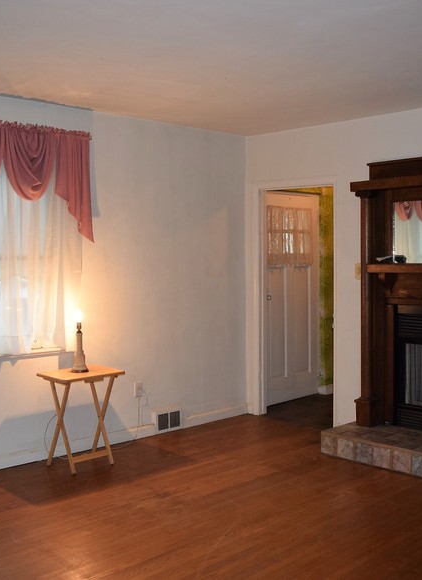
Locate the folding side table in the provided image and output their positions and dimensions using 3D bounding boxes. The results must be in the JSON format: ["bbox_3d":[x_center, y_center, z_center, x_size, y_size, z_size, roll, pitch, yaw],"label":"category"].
[{"bbox_3d":[-0.902,0.899,4.547,0.487,0.652,0.366,-3,4,-45],"label":"folding side table"}]

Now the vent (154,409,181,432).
[{"bbox_3d":[-0.357,1.089,5.429,0.270,0.175,0.050,-3,4,-43],"label":"vent"}]

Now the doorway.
[{"bbox_3d":[0.786,0.138,5.712,0.781,2.030,0.120,2,4,45],"label":"doorway"}]

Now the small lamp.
[{"bbox_3d":[-0.917,0.349,4.555,0.120,0.445,0.120,-3,4,-45],"label":"small lamp"}]

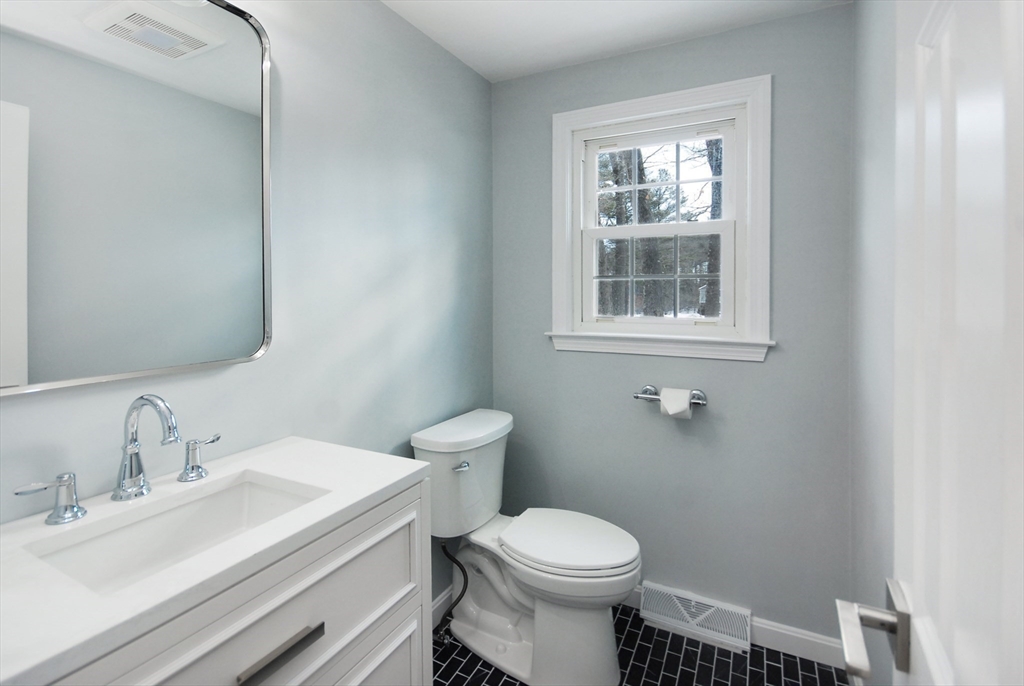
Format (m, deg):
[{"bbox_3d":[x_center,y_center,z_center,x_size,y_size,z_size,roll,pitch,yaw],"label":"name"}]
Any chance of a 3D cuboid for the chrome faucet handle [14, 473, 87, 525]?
[{"bbox_3d":[-0.767,0.261,0.714,0.057,0.074,0.093,2,4,28],"label":"chrome faucet handle"}]

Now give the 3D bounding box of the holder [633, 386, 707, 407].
[{"bbox_3d":[0.634,0.219,1.710,0.277,0.068,0.085,2,4,24],"label":"holder"}]

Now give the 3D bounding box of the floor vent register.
[{"bbox_3d":[0.716,1.070,1.678,0.409,0.135,0.074,2,4,24],"label":"floor vent register"}]

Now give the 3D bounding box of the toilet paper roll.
[{"bbox_3d":[0.644,0.238,1.679,0.110,0.106,0.106,2,4,24],"label":"toilet paper roll"}]

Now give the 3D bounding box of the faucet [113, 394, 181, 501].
[{"bbox_3d":[-0.686,0.197,0.803,0.179,0.196,0.065,2,4,27],"label":"faucet"}]

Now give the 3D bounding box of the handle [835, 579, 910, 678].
[{"bbox_3d":[0.394,0.318,0.465,0.061,0.065,0.136,2,4,30],"label":"handle"}]

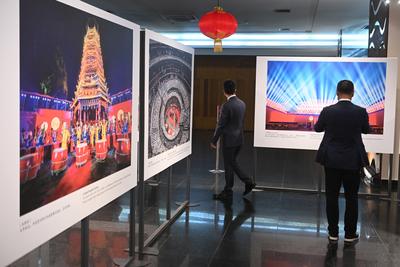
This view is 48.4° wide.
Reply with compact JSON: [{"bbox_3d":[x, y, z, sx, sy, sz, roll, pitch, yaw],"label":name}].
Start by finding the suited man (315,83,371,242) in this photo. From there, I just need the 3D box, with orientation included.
[{"bbox_3d":[1.588,0.299,4.930,0.580,1.740,0.450,3,6,13],"label":"suited man"}]

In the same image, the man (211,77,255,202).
[{"bbox_3d":[0.522,0.097,6.631,0.680,1.750,0.500,5,7,35],"label":"man"}]

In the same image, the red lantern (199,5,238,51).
[{"bbox_3d":[0.283,-1.606,6.800,0.589,0.719,0.589,2,6,0],"label":"red lantern"}]

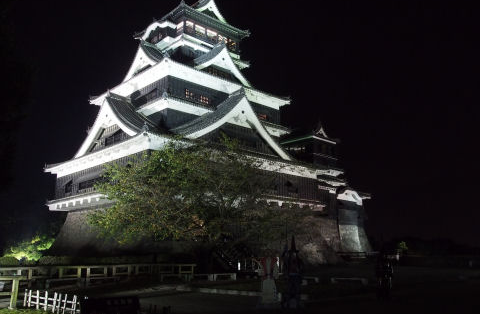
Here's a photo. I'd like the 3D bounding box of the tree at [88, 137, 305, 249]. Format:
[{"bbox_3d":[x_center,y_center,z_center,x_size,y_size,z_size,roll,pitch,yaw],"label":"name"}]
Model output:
[{"bbox_3d":[-2.400,2.611,23.258,11.500,7.400,8.500,0,-12,0],"label":"tree"}]

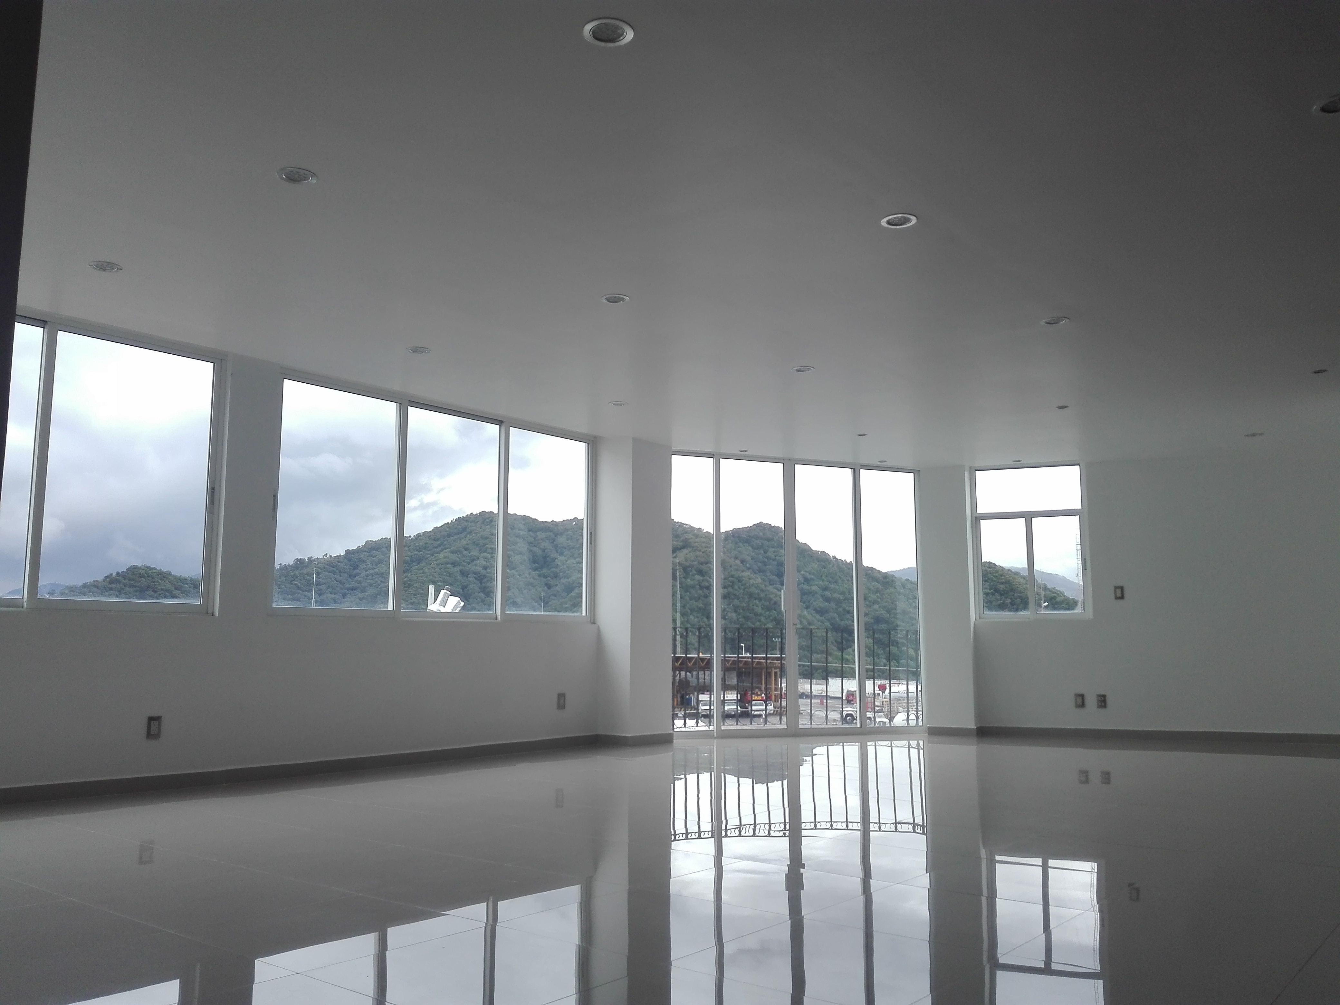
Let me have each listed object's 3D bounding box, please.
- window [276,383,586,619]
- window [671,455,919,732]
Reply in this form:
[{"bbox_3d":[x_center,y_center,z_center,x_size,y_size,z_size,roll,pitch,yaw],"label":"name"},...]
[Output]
[{"bbox_3d":[-1.516,0.075,7.416,0.080,1.507,2.813,-7,-10,39],"label":"window"},{"bbox_3d":[1.158,0.836,9.416,2.607,2.441,0.080,3,-9,-21],"label":"window"}]

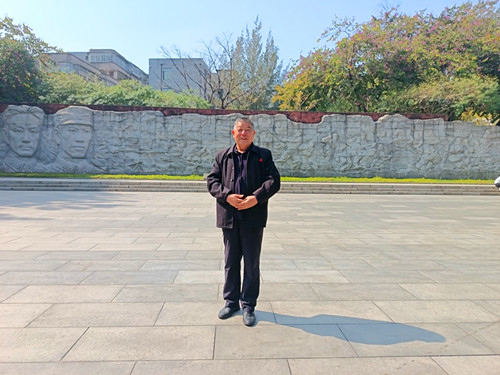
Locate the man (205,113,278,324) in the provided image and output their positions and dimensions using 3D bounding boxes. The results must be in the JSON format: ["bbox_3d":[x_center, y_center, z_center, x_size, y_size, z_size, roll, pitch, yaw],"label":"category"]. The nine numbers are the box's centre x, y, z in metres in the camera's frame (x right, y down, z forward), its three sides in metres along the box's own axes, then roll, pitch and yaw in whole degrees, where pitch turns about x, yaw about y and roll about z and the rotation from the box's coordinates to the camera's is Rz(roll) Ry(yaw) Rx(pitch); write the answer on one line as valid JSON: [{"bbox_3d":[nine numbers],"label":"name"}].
[{"bbox_3d":[-0.055,0.272,2.910,0.600,1.700,0.360,1,5,5],"label":"man"}]

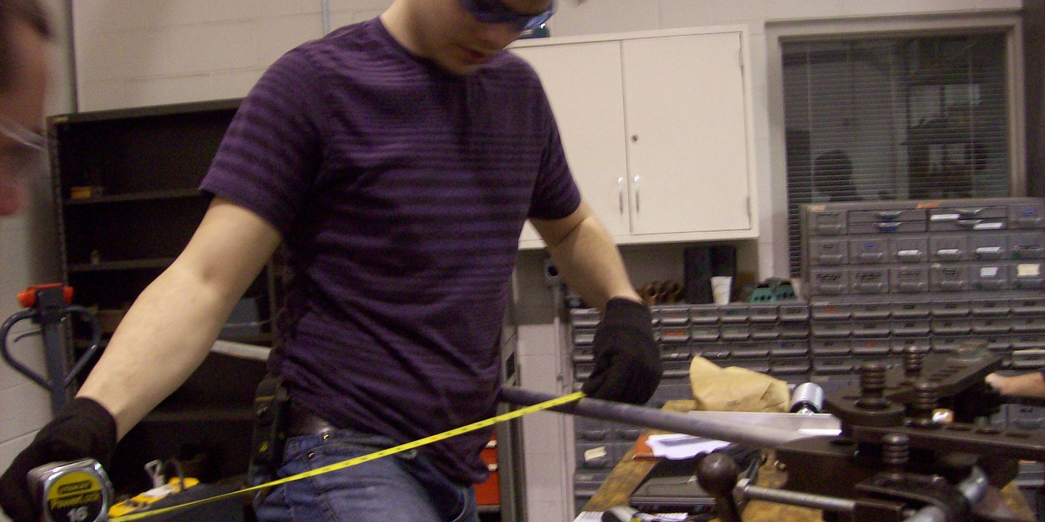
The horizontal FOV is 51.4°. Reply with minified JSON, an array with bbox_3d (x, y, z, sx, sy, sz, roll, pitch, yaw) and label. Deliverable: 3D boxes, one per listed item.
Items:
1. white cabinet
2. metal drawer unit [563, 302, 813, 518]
[{"bbox_3d":[0.396,-0.458,4.086,0.914,0.763,0.320,-3,4,7],"label":"white cabinet"},{"bbox_3d":[0.650,0.610,4.117,0.867,0.916,0.320,-3,4,7],"label":"metal drawer unit"}]

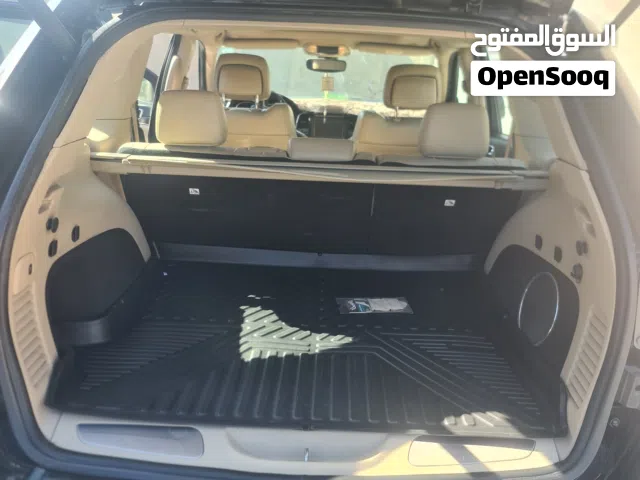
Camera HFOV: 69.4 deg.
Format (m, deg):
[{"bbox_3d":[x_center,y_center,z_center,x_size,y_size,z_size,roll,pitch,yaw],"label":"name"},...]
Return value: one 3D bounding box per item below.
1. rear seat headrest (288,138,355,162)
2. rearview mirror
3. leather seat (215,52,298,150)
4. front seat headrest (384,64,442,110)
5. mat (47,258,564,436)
[{"bbox_3d":[0.005,-0.285,1.470,0.213,0.080,0.090,2,25,1],"label":"rear seat headrest"},{"bbox_3d":[0.039,-1.042,2.760,0.245,0.070,0.045,8,25,14],"label":"rearview mirror"},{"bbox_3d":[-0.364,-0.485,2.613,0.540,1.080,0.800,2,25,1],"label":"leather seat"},{"bbox_3d":[0.441,-0.722,2.180,0.260,0.185,0.120,2,33,1],"label":"front seat headrest"},{"bbox_3d":[-0.017,0.229,1.329,1.153,0.050,0.765,2,25,1],"label":"mat"}]

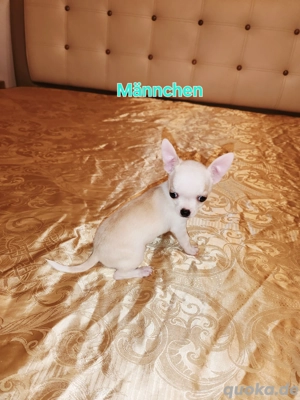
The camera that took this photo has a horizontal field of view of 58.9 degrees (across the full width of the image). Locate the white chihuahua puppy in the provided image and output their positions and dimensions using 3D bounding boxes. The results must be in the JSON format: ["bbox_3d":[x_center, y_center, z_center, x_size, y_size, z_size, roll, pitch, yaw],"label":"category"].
[{"bbox_3d":[-0.029,0.020,0.499,0.322,0.224,0.125,-10,39,-20],"label":"white chihuahua puppy"}]

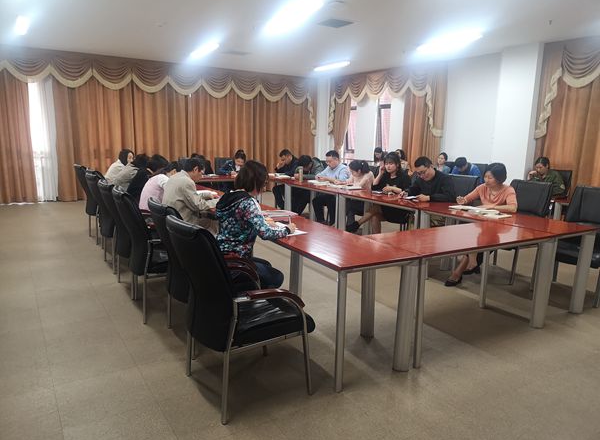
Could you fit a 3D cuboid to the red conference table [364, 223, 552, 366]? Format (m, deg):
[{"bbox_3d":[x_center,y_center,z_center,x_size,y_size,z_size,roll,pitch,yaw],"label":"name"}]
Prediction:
[{"bbox_3d":[1.165,0.489,3.489,1.380,0.760,0.620,-5,12,-30],"label":"red conference table"}]

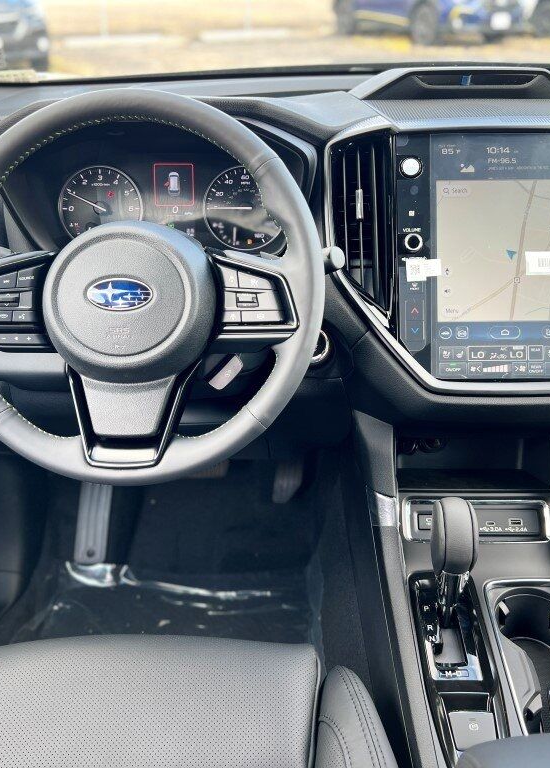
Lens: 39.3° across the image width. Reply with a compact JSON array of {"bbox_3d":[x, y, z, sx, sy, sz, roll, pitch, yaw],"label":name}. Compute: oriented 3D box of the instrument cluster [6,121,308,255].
[{"bbox_3d":[-0.142,-0.244,0.965,0.360,0.158,0.080,0,11,0],"label":"instrument cluster"}]

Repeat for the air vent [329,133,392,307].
[{"bbox_3d":[0.091,-0.173,0.815,0.066,0.186,0.040,0,1,0],"label":"air vent"}]

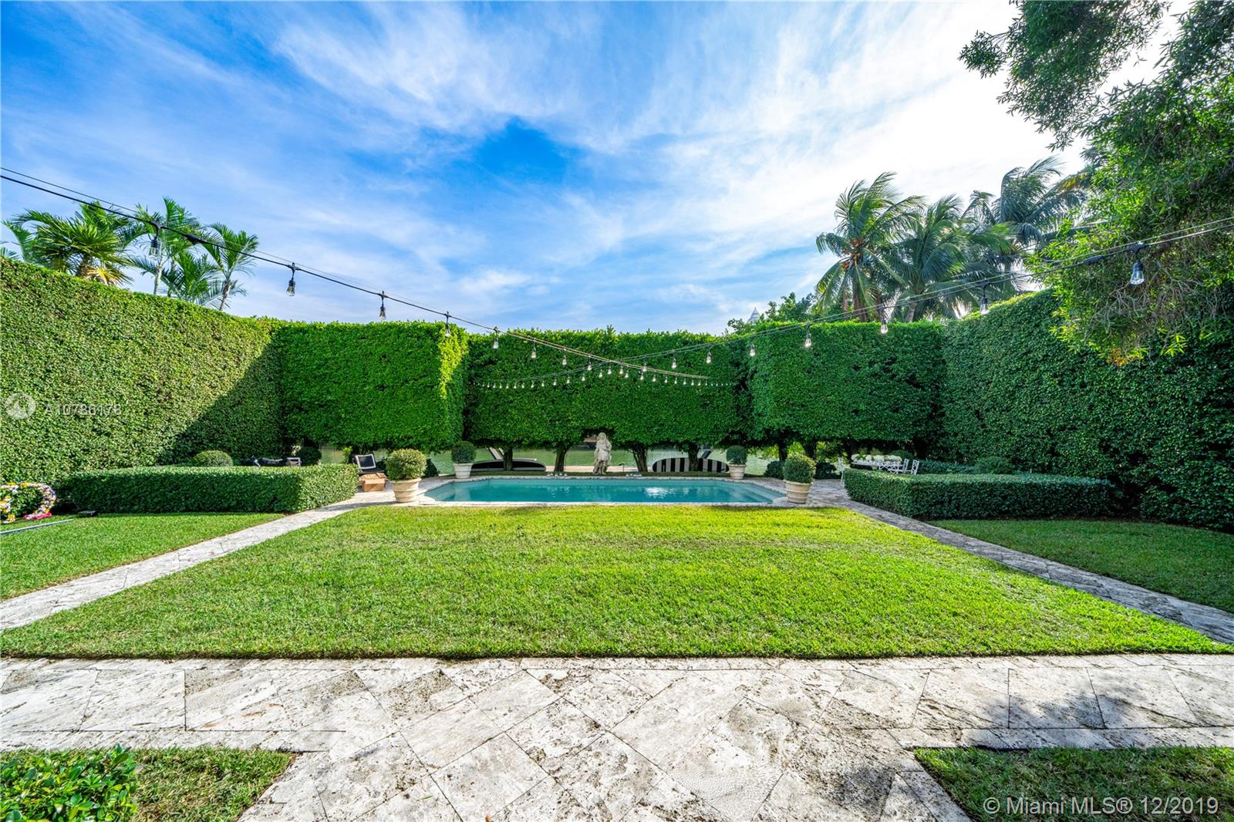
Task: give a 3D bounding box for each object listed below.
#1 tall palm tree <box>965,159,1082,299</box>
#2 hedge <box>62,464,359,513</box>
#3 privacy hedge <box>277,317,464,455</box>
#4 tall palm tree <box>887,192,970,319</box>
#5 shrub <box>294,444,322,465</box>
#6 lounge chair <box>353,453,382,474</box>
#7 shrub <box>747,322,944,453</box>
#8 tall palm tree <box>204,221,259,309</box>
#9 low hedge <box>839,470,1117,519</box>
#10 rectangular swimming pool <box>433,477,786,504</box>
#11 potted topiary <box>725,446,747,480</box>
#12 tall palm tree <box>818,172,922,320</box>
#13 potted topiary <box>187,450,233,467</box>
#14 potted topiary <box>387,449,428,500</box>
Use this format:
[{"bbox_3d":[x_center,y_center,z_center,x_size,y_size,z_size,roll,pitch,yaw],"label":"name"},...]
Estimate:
[{"bbox_3d":[19.000,-4.594,19.301,4.900,14.000,4.900,0,-1,0],"label":"tall palm tree"},{"bbox_3d":[-9.250,1.781,9.765,4.800,0.850,2.100,0,-1,0],"label":"hedge"},{"bbox_3d":[-8.400,-0.721,14.418,5.400,4.350,2.000,0,-1,0],"label":"privacy hedge"},{"bbox_3d":[18.997,-5.156,25.513,5.600,15.400,5.600,0,-1,-1],"label":"tall palm tree"},{"bbox_3d":[-10.500,1.710,13.967,0.870,1.170,0.870,0,-1,0],"label":"shrub"},{"bbox_3d":[-7.950,1.870,13.264,0.680,0.820,1.600,1,-1,-33],"label":"lounge chair"},{"bbox_3d":[7.738,-0.683,14.387,5.500,4.200,2.000,0,-1,-1],"label":"shrub"},{"bbox_3d":[-16.300,-2.682,17.460,2.000,10.100,2.000,0,-1,0],"label":"tall palm tree"},{"bbox_3d":[8.066,1.848,9.451,4.400,0.780,1.950,0,-1,-1],"label":"low hedge"},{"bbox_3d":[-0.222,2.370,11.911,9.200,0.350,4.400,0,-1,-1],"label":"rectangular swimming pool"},{"bbox_3d":[4.030,1.733,13.867,0.730,1.120,0.730,0,-1,0],"label":"potted topiary"},{"bbox_3d":[13.478,-4.980,22.387,5.600,14.900,5.600,0,-1,-1],"label":"tall palm tree"},{"bbox_3d":[-10.154,1.578,10.254,1.180,1.200,1.150,0,-1,-1],"label":"potted topiary"},{"bbox_3d":[-5.180,1.559,10.119,0.940,1.310,0.940,0,-1,0],"label":"potted topiary"}]

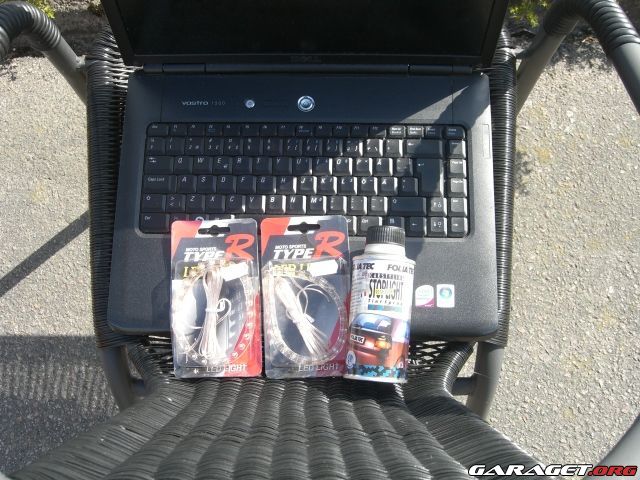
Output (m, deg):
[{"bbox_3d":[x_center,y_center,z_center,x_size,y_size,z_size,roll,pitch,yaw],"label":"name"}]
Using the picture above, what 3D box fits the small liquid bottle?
[{"bbox_3d":[0.053,0.055,0.609,0.056,0.056,0.130,5,82,1],"label":"small liquid bottle"}]

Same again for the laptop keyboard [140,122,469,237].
[{"bbox_3d":[-0.015,-0.058,0.667,0.307,0.012,0.110,1,77,2],"label":"laptop keyboard"}]

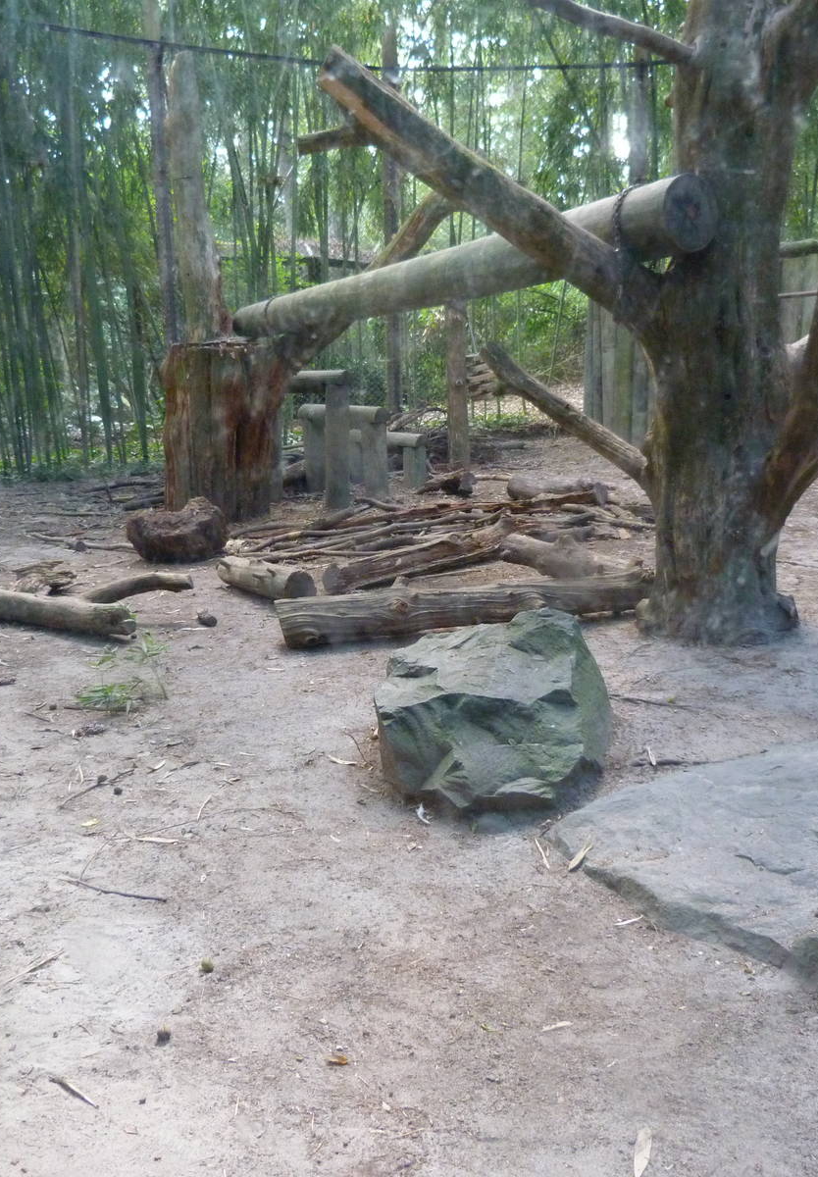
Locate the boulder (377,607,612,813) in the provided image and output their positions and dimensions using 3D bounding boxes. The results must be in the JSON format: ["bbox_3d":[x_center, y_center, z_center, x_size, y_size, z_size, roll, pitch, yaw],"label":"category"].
[{"bbox_3d":[0.308,0.412,4.246,0.800,0.490,0.760,0,11,4],"label":"boulder"}]

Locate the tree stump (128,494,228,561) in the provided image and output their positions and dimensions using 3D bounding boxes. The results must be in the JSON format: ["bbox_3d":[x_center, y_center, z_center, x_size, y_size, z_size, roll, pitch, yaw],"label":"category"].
[{"bbox_3d":[-1.602,-0.417,7.819,0.660,0.350,0.560,-2,10,-11],"label":"tree stump"}]

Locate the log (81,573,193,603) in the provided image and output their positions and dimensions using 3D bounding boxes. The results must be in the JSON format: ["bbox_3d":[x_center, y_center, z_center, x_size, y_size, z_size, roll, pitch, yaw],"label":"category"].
[{"bbox_3d":[-1.760,-0.013,7.541,0.769,0.140,0.180,-9,14,-40],"label":"log"}]

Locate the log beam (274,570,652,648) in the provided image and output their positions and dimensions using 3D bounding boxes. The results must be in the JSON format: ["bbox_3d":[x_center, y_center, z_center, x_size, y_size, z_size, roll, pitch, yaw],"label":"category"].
[{"bbox_3d":[0.385,0.098,6.518,2.314,0.270,0.270,-4,11,-21],"label":"log beam"}]

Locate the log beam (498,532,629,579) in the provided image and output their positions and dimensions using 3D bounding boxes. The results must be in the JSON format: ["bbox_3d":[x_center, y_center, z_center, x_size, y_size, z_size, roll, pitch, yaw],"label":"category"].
[{"bbox_3d":[1.080,-0.199,8.096,0.240,0.270,1.316,-7,12,-30],"label":"log beam"}]

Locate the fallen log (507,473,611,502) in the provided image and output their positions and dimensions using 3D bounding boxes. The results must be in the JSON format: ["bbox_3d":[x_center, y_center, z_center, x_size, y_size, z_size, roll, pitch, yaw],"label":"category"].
[{"bbox_3d":[1.760,-1.173,13.255,1.204,0.300,0.280,1,11,5],"label":"fallen log"}]

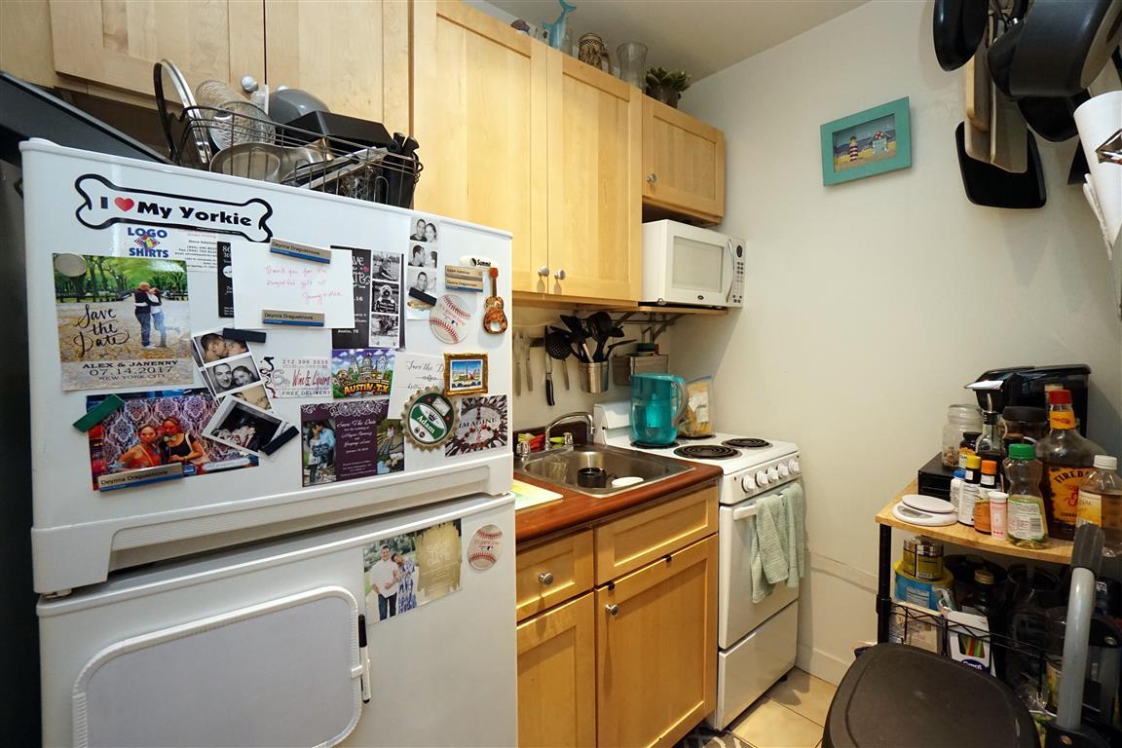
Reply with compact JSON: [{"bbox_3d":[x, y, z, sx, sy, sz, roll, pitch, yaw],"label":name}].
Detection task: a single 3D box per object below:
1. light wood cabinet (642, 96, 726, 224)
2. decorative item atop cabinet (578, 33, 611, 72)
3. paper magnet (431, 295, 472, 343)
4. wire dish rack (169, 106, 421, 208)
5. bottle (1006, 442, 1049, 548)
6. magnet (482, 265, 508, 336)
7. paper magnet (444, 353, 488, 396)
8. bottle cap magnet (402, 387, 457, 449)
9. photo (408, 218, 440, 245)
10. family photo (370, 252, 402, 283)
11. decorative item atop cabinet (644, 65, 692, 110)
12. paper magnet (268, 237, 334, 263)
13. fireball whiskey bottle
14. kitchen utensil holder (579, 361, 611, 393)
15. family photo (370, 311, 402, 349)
[{"bbox_3d":[0.403,-0.848,1.996,0.532,0.384,0.318,-2,3,-39],"label":"light wood cabinet"},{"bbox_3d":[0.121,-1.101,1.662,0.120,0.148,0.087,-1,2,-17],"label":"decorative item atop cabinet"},{"bbox_3d":[-0.186,-0.093,0.799,0.081,0.085,0.004,-2,4,-39],"label":"paper magnet"},{"bbox_3d":[-0.506,-0.323,0.896,0.351,0.130,0.380,-2,4,-39],"label":"wire dish rack"},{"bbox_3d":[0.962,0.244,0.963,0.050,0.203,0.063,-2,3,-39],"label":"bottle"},{"bbox_3d":[-0.114,-0.126,0.818,0.048,0.115,0.012,0,2,-39],"label":"magnet"},{"bbox_3d":[-0.159,0.000,0.794,0.082,0.070,0.012,-2,3,-39],"label":"paper magnet"},{"bbox_3d":[-0.213,0.077,0.780,0.102,0.106,0.012,-2,4,-39],"label":"bottle cap magnet"},{"bbox_3d":[-0.222,-0.235,0.764,0.045,0.037,0.003,-2,4,-39],"label":"photo"},{"bbox_3d":[-0.264,-0.161,0.709,0.043,0.045,0.003,-2,3,-39],"label":"family photo"},{"bbox_3d":[0.454,-1.201,2.009,0.180,0.232,0.180,0,3,0],"label":"decorative item atop cabinet"},{"bbox_3d":[-0.348,-0.165,0.627,0.072,0.018,0.006,3,0,-39],"label":"paper magnet"},{"bbox_3d":[1.018,0.179,0.927,0.101,0.292,0.098,2,4,40],"label":"fireball whiskey bottle"},{"bbox_3d":[0.131,0.013,1.819,0.120,0.128,0.120,0,3,0],"label":"kitchen utensil holder"},{"bbox_3d":[-0.273,-0.066,0.731,0.044,0.049,0.003,-2,4,-39],"label":"family photo"}]

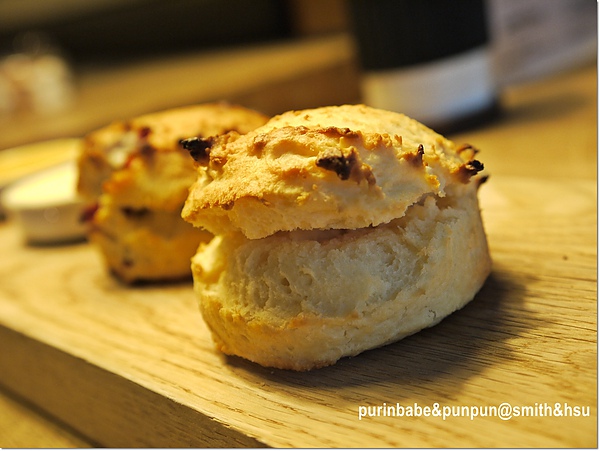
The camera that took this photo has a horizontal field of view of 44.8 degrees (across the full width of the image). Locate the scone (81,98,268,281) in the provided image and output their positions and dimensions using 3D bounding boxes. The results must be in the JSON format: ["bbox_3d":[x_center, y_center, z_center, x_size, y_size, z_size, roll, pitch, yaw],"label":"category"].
[{"bbox_3d":[-0.037,-0.016,0.239,0.070,0.045,0.070,-10,17,0],"label":"scone"}]

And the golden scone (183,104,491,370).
[{"bbox_3d":[0.007,-0.005,0.174,0.071,0.045,0.071,-10,17,0],"label":"golden scone"}]

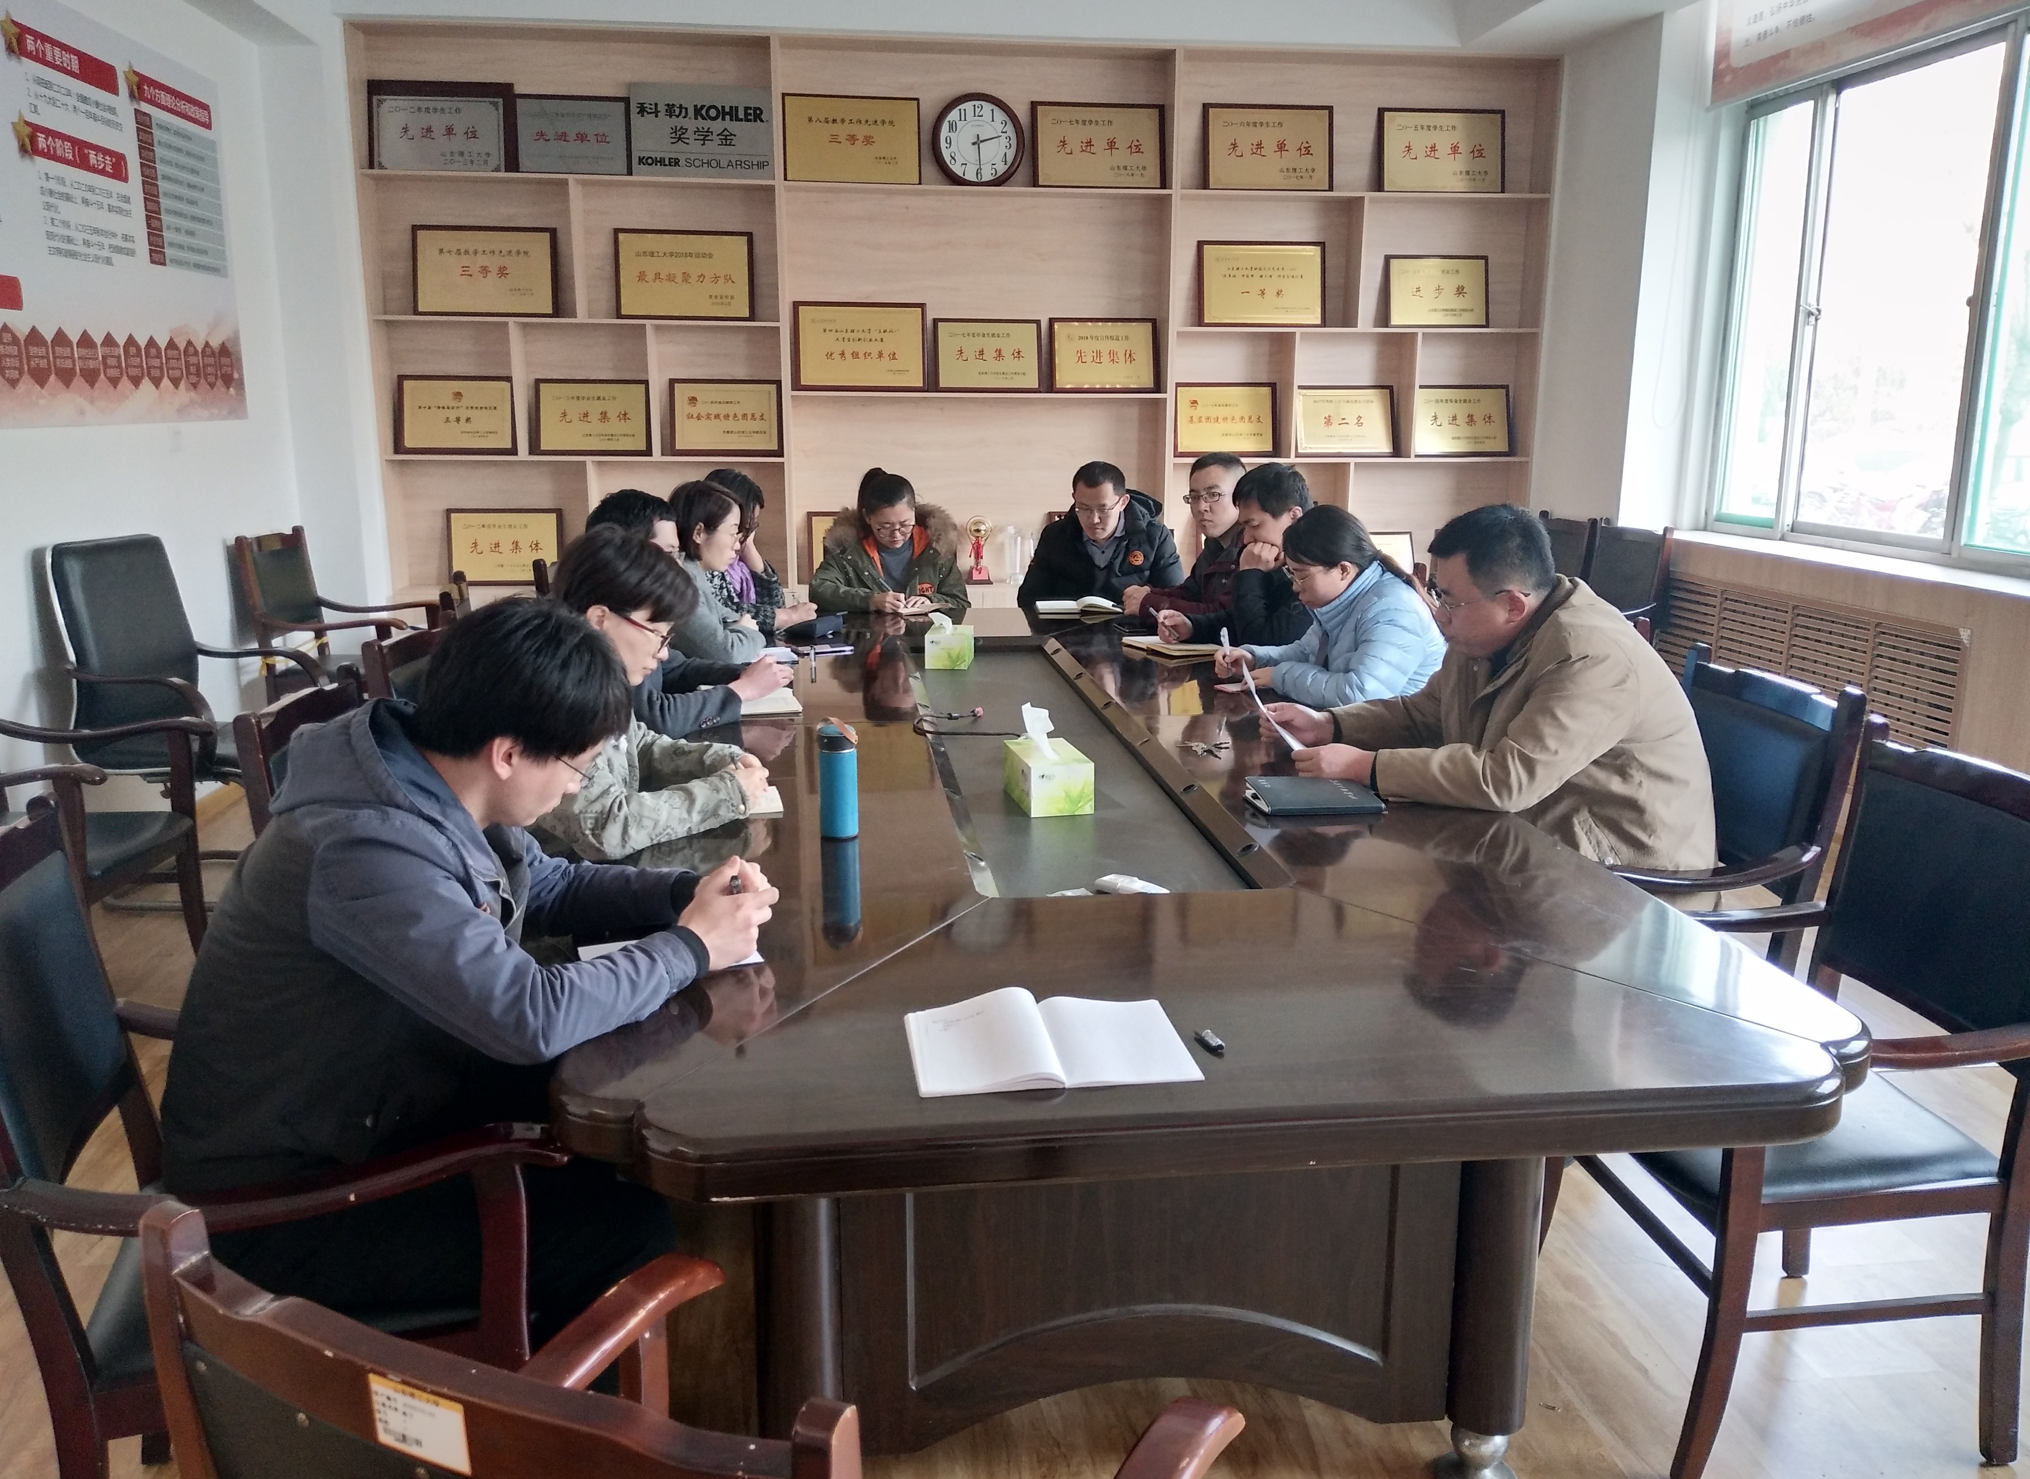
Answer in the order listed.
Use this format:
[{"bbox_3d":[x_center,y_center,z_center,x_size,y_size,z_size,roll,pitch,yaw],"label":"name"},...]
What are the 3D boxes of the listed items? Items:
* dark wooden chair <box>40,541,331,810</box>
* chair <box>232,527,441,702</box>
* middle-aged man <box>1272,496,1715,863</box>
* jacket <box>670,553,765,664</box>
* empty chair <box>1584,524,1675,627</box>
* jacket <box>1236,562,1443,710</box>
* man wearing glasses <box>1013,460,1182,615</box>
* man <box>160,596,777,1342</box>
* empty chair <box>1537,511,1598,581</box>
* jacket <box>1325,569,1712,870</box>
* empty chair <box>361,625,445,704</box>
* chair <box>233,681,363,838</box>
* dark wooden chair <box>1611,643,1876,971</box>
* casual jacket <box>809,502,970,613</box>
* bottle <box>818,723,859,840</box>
[{"bbox_3d":[-2.455,-0.054,4.518,0.620,1.030,0.570,3,13,12],"label":"dark wooden chair"},{"bbox_3d":[-2.593,-0.323,5.927,0.610,0.950,0.580,1,12,5],"label":"chair"},{"bbox_3d":[0.947,0.185,3.124,0.820,1.320,0.570,1,12,5],"label":"middle-aged man"},{"bbox_3d":[-1.031,-0.295,4.788,0.500,0.570,0.460,-1,12,-5],"label":"jacket"},{"bbox_3d":[2.377,-0.440,6.549,0.600,0.950,0.580,-2,13,-10],"label":"empty chair"},{"bbox_3d":[0.830,-0.126,3.783,0.540,0.610,0.500,-1,12,-7],"label":"jacket"},{"bbox_3d":[0.298,-0.365,5.471,0.580,1.250,0.700,0,12,-2],"label":"man wearing glasses"},{"bbox_3d":[-0.626,0.442,1.847,0.700,1.220,0.530,-4,13,-20],"label":"man"},{"bbox_3d":[2.344,-0.554,7.308,0.610,1.000,0.570,-1,12,-4],"label":"empty chair"},{"bbox_3d":[1.012,-0.021,3.087,0.670,0.620,0.540,1,12,5],"label":"jacket"},{"bbox_3d":[-1.096,0.231,3.637,0.610,1.000,0.570,0,12,-2],"label":"empty chair"},{"bbox_3d":[-0.999,0.399,2.861,0.610,1.000,0.570,-1,12,-4],"label":"chair"},{"bbox_3d":[1.232,0.348,3.132,0.610,1.000,0.570,-1,12,-7],"label":"dark wooden chair"},{"bbox_3d":[-0.427,-0.479,5.276,0.570,0.630,0.480,-1,12,-5],"label":"casual jacket"},{"bbox_3d":[-0.284,0.066,2.442,0.063,0.183,0.063,-1,12,-7],"label":"bottle"}]

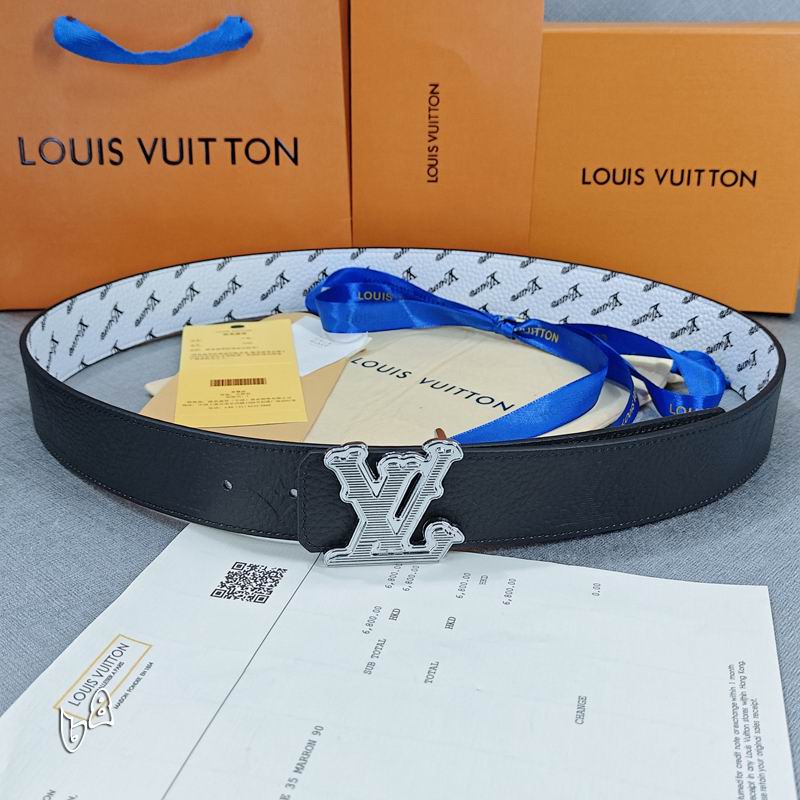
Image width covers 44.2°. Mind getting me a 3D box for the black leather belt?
[{"bbox_3d":[-0.002,-0.020,0.487,0.354,0.041,0.314,0,22,0],"label":"black leather belt"}]

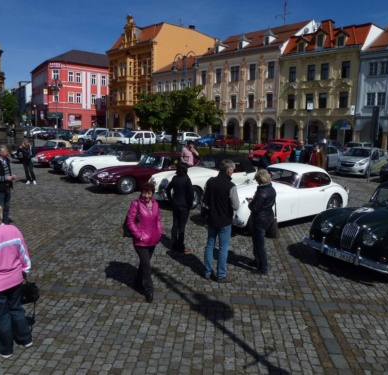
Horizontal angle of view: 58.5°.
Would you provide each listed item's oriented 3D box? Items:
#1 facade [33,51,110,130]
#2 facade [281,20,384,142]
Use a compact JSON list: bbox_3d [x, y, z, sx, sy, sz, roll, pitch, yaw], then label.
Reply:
[{"bbox_3d":[-28.457,-20.919,79.173,13.806,16.000,19.000,-6,13,-37],"label":"facade"},{"bbox_3d":[20.355,-14.995,52.114,11.200,16.800,9.000,9,12,39],"label":"facade"}]

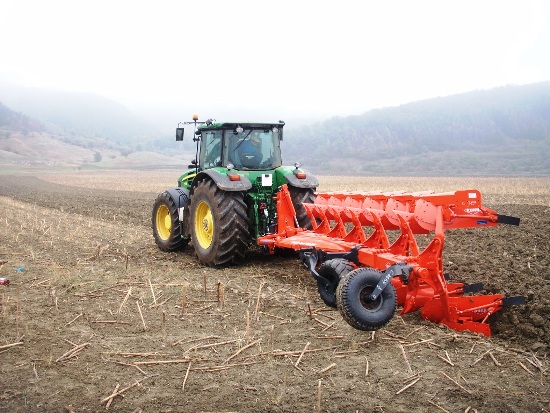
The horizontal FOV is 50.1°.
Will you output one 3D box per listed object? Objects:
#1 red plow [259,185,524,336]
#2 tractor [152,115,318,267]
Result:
[{"bbox_3d":[1.100,0.470,9.450,2.050,1.720,6.500,0,2,-12],"label":"red plow"},{"bbox_3d":[-1.170,-0.420,14.540,2.600,3.300,4.950,-2,3,-29],"label":"tractor"}]

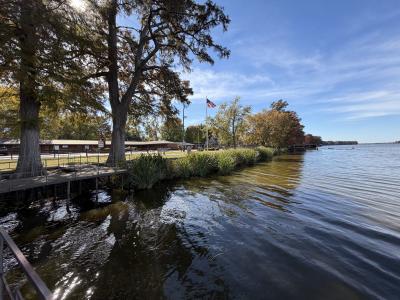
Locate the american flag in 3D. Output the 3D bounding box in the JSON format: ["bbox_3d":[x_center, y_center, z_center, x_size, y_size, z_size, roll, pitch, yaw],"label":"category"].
[{"bbox_3d":[2.274,-9.197,32.000,1.850,1.750,0.300,-1,1,3],"label":"american flag"}]

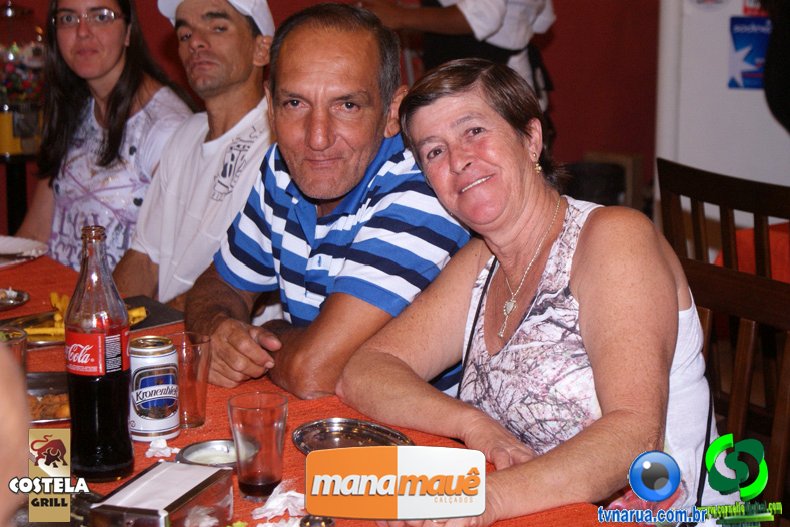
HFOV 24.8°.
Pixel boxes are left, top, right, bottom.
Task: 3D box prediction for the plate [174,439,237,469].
[{"bbox_3d":[-0.209,0.235,2.130,0.102,0.023,0.102,0,13,0],"label":"plate"}]

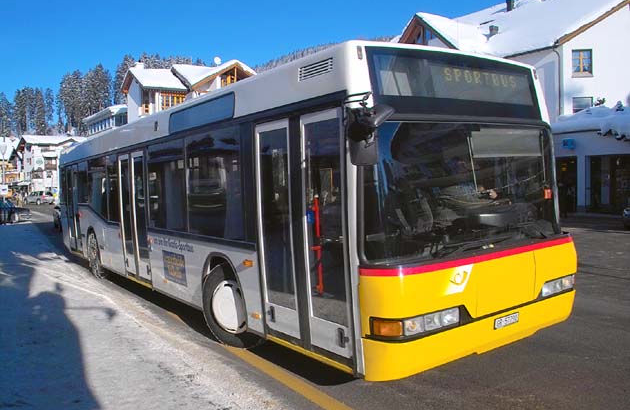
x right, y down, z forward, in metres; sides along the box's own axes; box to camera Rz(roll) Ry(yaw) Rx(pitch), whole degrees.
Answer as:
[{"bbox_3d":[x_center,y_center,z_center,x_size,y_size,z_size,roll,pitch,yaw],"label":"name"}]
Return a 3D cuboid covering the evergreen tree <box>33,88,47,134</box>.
[{"bbox_3d":[-93.949,-31.885,185.000,4.500,16.500,4.500,-1,1,-27],"label":"evergreen tree"}]

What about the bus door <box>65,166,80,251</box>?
[{"bbox_3d":[-5.278,0.093,11.924,0.090,1.880,1.220,-4,3,-35],"label":"bus door"}]

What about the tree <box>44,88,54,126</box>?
[{"bbox_3d":[-85.645,-30.806,175.000,3.387,14.194,3.387,-1,1,0],"label":"tree"}]

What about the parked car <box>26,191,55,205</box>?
[{"bbox_3d":[-35.574,-0.852,70.000,4.200,1.680,1.730,0,1,29],"label":"parked car"}]

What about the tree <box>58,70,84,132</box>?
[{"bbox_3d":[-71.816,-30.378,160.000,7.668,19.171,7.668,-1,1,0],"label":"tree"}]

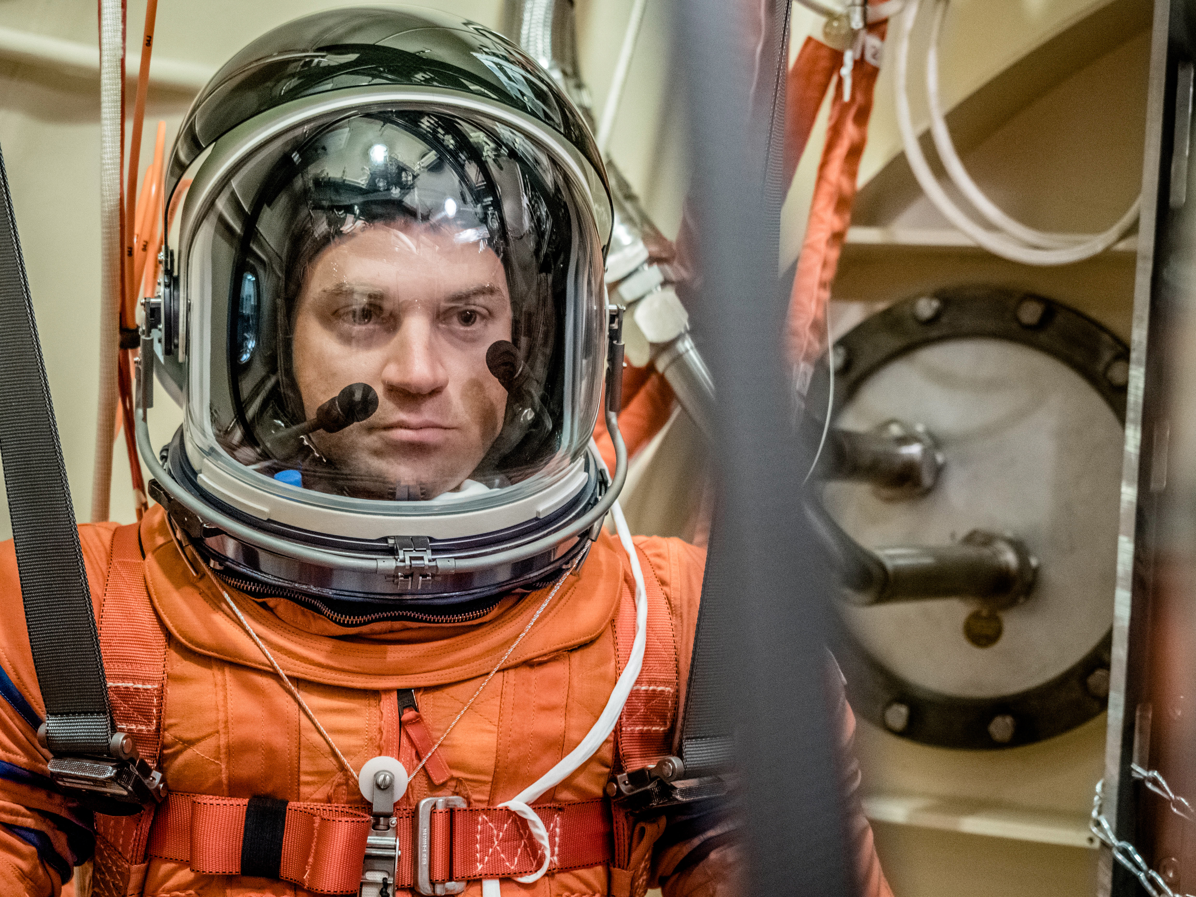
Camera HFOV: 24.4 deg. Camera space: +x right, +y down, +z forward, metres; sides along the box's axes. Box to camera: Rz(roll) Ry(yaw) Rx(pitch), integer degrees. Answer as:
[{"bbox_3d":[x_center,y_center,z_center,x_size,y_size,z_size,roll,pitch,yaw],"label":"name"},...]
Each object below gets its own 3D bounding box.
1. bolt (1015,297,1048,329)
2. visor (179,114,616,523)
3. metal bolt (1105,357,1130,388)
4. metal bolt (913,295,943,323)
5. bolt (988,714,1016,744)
[{"bbox_3d":[0.375,-0.118,2.392,0.023,0.024,0.012,4,1,28],"label":"bolt"},{"bbox_3d":[-0.121,-0.083,1.660,0.257,0.247,0.150,1,3,-11],"label":"visor"},{"bbox_3d":[0.444,-0.064,2.354,0.023,0.024,0.012,4,1,28],"label":"metal bolt"},{"bbox_3d":[0.290,-0.123,2.438,0.023,0.024,0.012,4,1,28],"label":"metal bolt"},{"bbox_3d":[0.350,0.244,2.401,0.023,0.024,0.012,4,1,28],"label":"bolt"}]

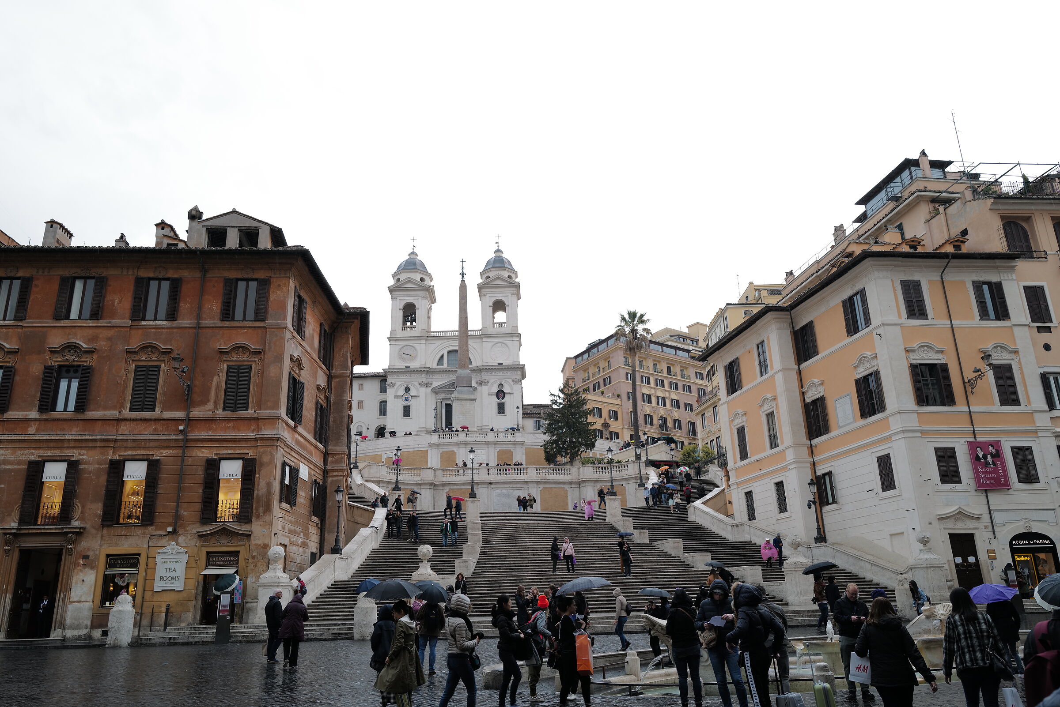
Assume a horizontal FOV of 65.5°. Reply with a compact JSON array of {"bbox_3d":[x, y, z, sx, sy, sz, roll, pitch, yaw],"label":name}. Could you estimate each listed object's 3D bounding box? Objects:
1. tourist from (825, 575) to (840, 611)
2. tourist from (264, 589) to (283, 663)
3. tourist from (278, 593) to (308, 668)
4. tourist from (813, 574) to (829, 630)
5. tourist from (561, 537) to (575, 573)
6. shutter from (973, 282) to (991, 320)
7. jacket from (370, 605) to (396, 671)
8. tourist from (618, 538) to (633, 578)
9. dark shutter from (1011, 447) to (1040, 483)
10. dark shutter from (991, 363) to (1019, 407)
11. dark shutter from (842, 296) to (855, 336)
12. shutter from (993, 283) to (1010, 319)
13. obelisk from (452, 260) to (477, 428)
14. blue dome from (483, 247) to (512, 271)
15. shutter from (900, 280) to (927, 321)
[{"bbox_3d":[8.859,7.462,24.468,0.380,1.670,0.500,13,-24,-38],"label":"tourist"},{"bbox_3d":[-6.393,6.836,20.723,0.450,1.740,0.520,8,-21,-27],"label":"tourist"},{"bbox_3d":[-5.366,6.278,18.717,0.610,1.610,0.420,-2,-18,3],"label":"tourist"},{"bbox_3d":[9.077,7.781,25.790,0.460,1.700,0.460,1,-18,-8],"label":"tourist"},{"bbox_3d":[1.764,9.645,39.415,0.600,1.640,0.380,-5,-18,8],"label":"tourist"},{"bbox_3d":[24.144,-2.804,44.098,0.560,2.150,0.070,0,-18,-4],"label":"shutter"},{"bbox_3d":[-2.227,4.409,12.780,0.490,0.996,0.330,-1,-18,-3],"label":"jacket"},{"bbox_3d":[4.348,9.366,37.817,0.600,1.720,0.480,-3,-18,3],"label":"tourist"},{"bbox_3d":[21.855,4.918,36.405,1.014,1.641,0.100,0,-18,-7],"label":"dark shutter"},{"bbox_3d":[21.680,1.425,37.546,0.985,1.960,0.100,0,-18,-7],"label":"dark shutter"},{"bbox_3d":[17.950,-2.010,46.537,0.060,2.179,0.520,4,-19,-17],"label":"dark shutter"},{"bbox_3d":[25.534,-2.848,44.648,0.520,2.189,0.060,-2,-18,0],"label":"shutter"},{"bbox_3d":[-9.499,0.225,120.483,3.700,29.936,3.700,-2,-18,0],"label":"obelisk"},{"bbox_3d":[-5.599,-16.764,147.298,5.600,4.200,5.600,-1,-18,0],"label":"blue dome"},{"bbox_3d":[17.881,-2.527,38.416,1.013,1.993,0.100,0,-18,-7],"label":"shutter"}]

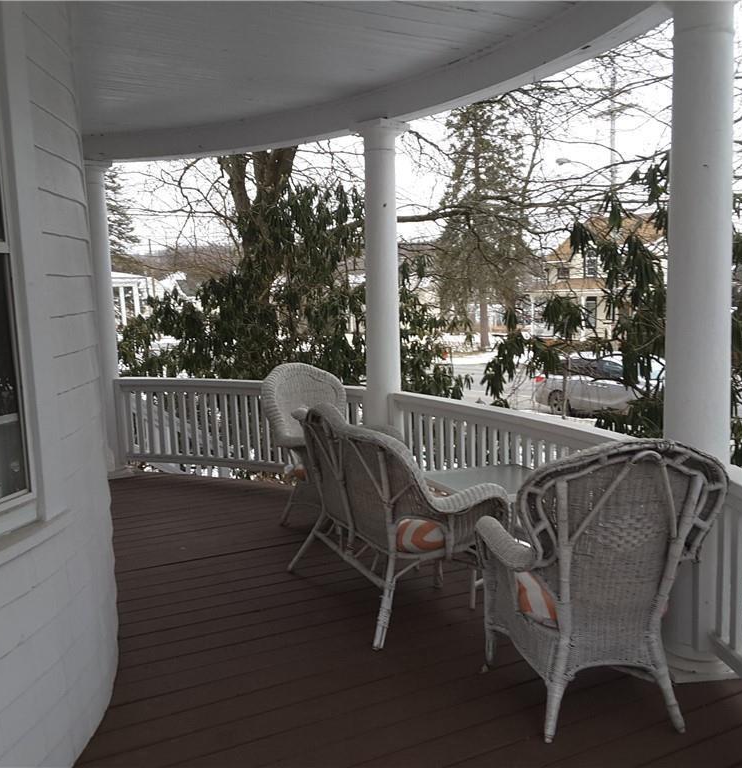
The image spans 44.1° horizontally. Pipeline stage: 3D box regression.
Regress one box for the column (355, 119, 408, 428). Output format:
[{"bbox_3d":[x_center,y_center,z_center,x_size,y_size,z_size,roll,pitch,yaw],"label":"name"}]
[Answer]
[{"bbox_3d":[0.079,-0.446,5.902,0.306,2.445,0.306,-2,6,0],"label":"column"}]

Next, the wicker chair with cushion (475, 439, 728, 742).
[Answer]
[{"bbox_3d":[0.719,0.593,3.029,0.710,0.932,0.680,-3,6,-4],"label":"wicker chair with cushion"}]

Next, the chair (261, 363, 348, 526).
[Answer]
[{"bbox_3d":[-0.193,0.364,5.470,0.730,0.946,0.730,-7,8,-39],"label":"chair"}]

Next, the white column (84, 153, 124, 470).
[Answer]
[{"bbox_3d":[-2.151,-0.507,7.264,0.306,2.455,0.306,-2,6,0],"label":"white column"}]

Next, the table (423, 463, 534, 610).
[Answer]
[{"bbox_3d":[0.575,0.690,4.258,0.463,0.493,0.621,-4,6,-14],"label":"table"}]

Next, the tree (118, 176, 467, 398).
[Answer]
[{"bbox_3d":[-0.742,-0.331,8.785,3.342,3.255,2.761,-2,6,0],"label":"tree"}]

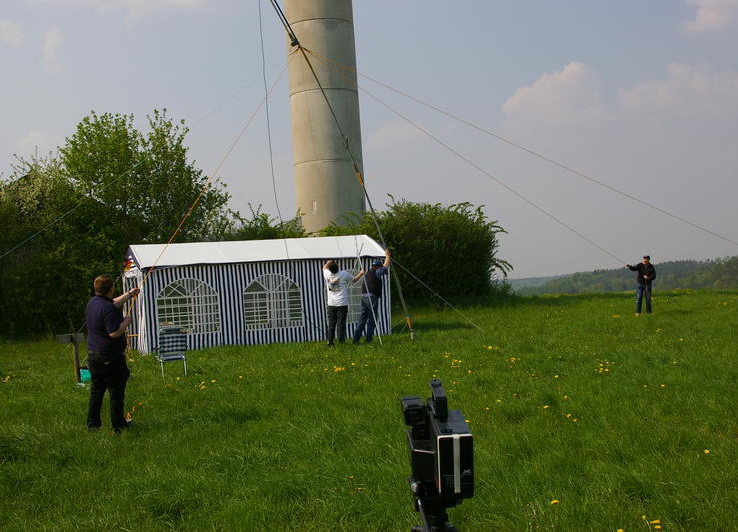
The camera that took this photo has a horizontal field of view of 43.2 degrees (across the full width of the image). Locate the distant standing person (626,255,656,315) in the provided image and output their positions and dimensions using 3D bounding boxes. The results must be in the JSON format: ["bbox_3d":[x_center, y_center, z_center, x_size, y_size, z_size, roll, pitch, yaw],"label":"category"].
[{"bbox_3d":[7.876,0.556,27.000,0.820,1.750,0.500,-3,0,20],"label":"distant standing person"}]

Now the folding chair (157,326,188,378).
[{"bbox_3d":[-3.273,1.452,15.650,0.520,0.850,0.570,-3,0,-19],"label":"folding chair"}]

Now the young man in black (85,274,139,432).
[{"bbox_3d":[-2.899,0.980,10.500,0.630,1.750,0.520,-3,0,-44],"label":"young man in black"}]

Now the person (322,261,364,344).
[{"bbox_3d":[-0.569,0.816,20.400,0.830,1.840,0.520,-3,0,7],"label":"person"}]

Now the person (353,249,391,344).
[{"bbox_3d":[0.077,0.685,20.600,0.780,2.080,0.520,-3,0,7],"label":"person"}]

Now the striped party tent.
[{"bbox_3d":[-2.824,0.611,23.306,6.060,2.520,2.980,-3,0,-22],"label":"striped party tent"}]

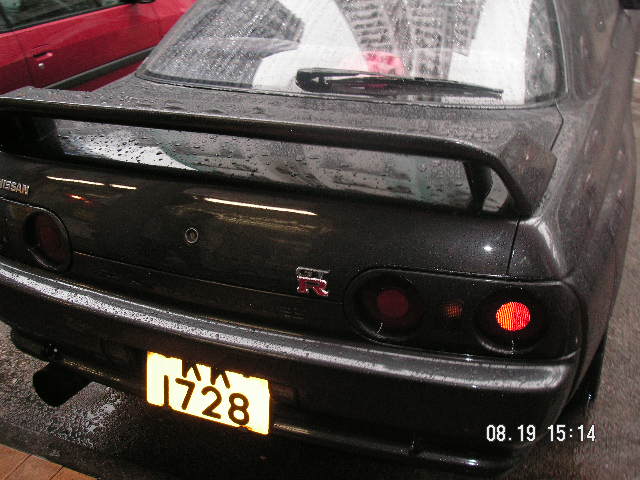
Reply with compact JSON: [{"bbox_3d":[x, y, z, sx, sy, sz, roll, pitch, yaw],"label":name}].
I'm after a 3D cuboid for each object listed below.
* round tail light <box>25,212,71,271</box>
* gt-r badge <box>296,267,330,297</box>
[{"bbox_3d":[-0.663,0.000,1.731,0.146,0.154,0.050,11,26,23],"label":"round tail light"},{"bbox_3d":[-0.017,0.090,1.438,0.071,0.060,0.008,7,25,16],"label":"gt-r badge"}]

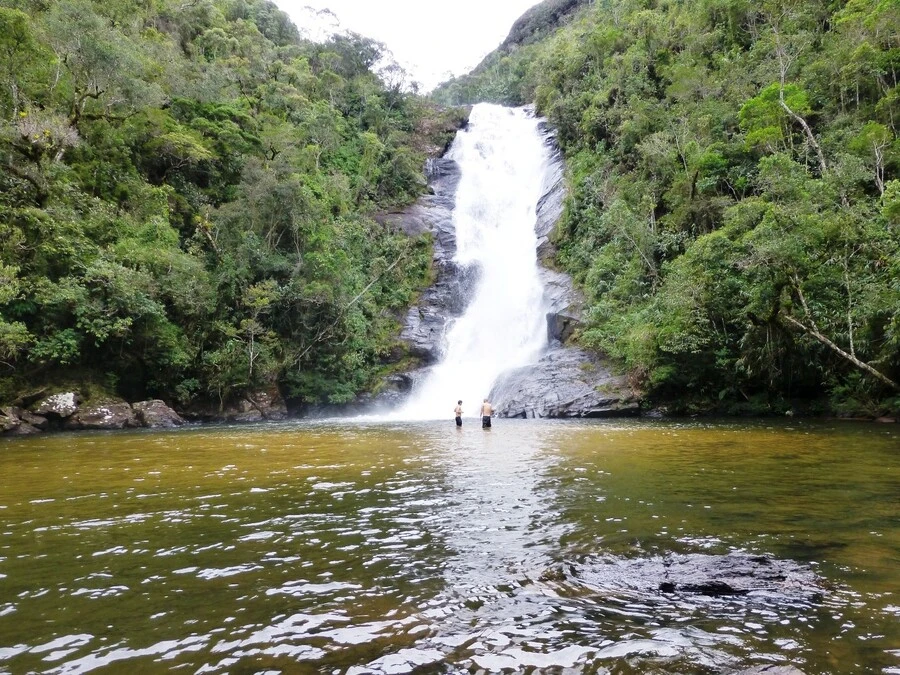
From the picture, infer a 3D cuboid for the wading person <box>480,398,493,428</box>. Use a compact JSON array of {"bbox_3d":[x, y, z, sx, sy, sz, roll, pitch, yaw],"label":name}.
[{"bbox_3d":[1.660,3.606,27.927,0.550,1.700,0.350,0,-5,6],"label":"wading person"}]

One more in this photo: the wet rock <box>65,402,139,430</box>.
[{"bbox_3d":[-15.807,3.546,28.300,2.882,1.135,2.000,3,-6,-33],"label":"wet rock"}]

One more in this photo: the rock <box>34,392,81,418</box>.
[{"bbox_3d":[-18.178,3.126,28.900,1.800,1.149,1.500,3,-6,-33],"label":"rock"}]

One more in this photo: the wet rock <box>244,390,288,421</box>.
[{"bbox_3d":[-10.453,3.838,35.500,2.247,1.635,1.900,2,-5,-23],"label":"wet rock"}]

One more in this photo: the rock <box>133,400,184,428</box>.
[{"bbox_3d":[-13.928,3.648,29.800,2.169,1.237,1.700,3,-6,-30],"label":"rock"}]

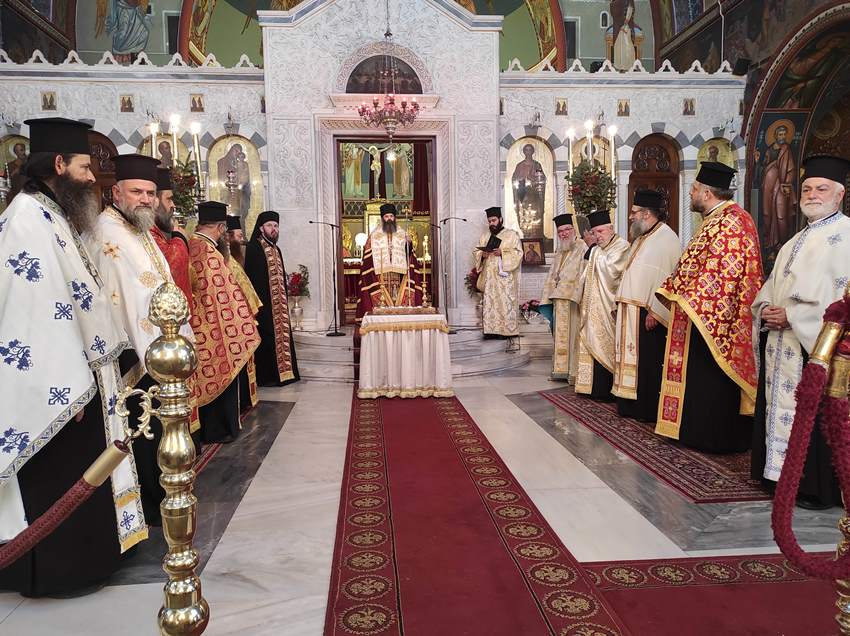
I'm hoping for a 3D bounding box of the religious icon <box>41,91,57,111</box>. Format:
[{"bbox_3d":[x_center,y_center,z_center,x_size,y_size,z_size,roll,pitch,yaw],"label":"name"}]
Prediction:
[{"bbox_3d":[-6.272,-3.623,10.218,0.245,0.318,0.040,-1,4,-5],"label":"religious icon"}]

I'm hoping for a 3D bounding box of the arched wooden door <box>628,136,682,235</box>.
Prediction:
[{"bbox_3d":[3.450,-1.371,9.271,0.810,2.794,0.120,-1,4,-5],"label":"arched wooden door"}]

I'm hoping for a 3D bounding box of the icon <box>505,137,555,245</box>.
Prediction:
[{"bbox_3d":[1.728,-2.047,10.172,0.872,1.851,0.180,-1,4,-5],"label":"icon"}]

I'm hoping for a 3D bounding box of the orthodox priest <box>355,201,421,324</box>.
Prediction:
[{"bbox_3d":[-0.527,-0.647,8.548,0.920,1.890,0.600,-1,4,-5],"label":"orthodox priest"}]

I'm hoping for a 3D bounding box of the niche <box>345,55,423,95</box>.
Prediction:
[{"bbox_3d":[-0.698,-4.086,10.314,1.304,0.655,0.200,-1,4,-5],"label":"niche"}]

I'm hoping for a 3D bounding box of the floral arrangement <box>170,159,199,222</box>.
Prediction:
[{"bbox_3d":[-2.878,-1.527,7.176,0.465,0.693,0.480,-1,4,-5],"label":"floral arrangement"}]

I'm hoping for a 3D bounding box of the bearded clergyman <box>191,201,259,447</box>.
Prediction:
[{"bbox_3d":[-1.527,0.023,4.650,0.540,1.764,0.610,-3,5,-25],"label":"bearded clergyman"}]

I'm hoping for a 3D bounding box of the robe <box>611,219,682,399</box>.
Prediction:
[{"bbox_3d":[1.865,-0.055,5.166,0.500,1.485,0.610,-3,5,-23],"label":"robe"}]

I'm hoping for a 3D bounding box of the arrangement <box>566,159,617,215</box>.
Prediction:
[{"bbox_3d":[2.526,-2.007,9.361,0.748,0.809,0.717,-1,4,-5],"label":"arrangement"}]

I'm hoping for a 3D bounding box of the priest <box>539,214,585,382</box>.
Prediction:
[{"bbox_3d":[1.535,-0.223,6.897,0.550,1.841,0.430,2,5,33],"label":"priest"}]

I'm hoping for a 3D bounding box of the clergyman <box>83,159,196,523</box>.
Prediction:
[{"bbox_3d":[-1.456,0.100,3.127,0.500,1.835,0.600,1,4,16],"label":"clergyman"}]

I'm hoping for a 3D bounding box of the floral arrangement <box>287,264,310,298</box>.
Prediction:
[{"bbox_3d":[-1.712,-0.493,8.284,0.339,0.458,0.320,-1,4,-5],"label":"floral arrangement"}]

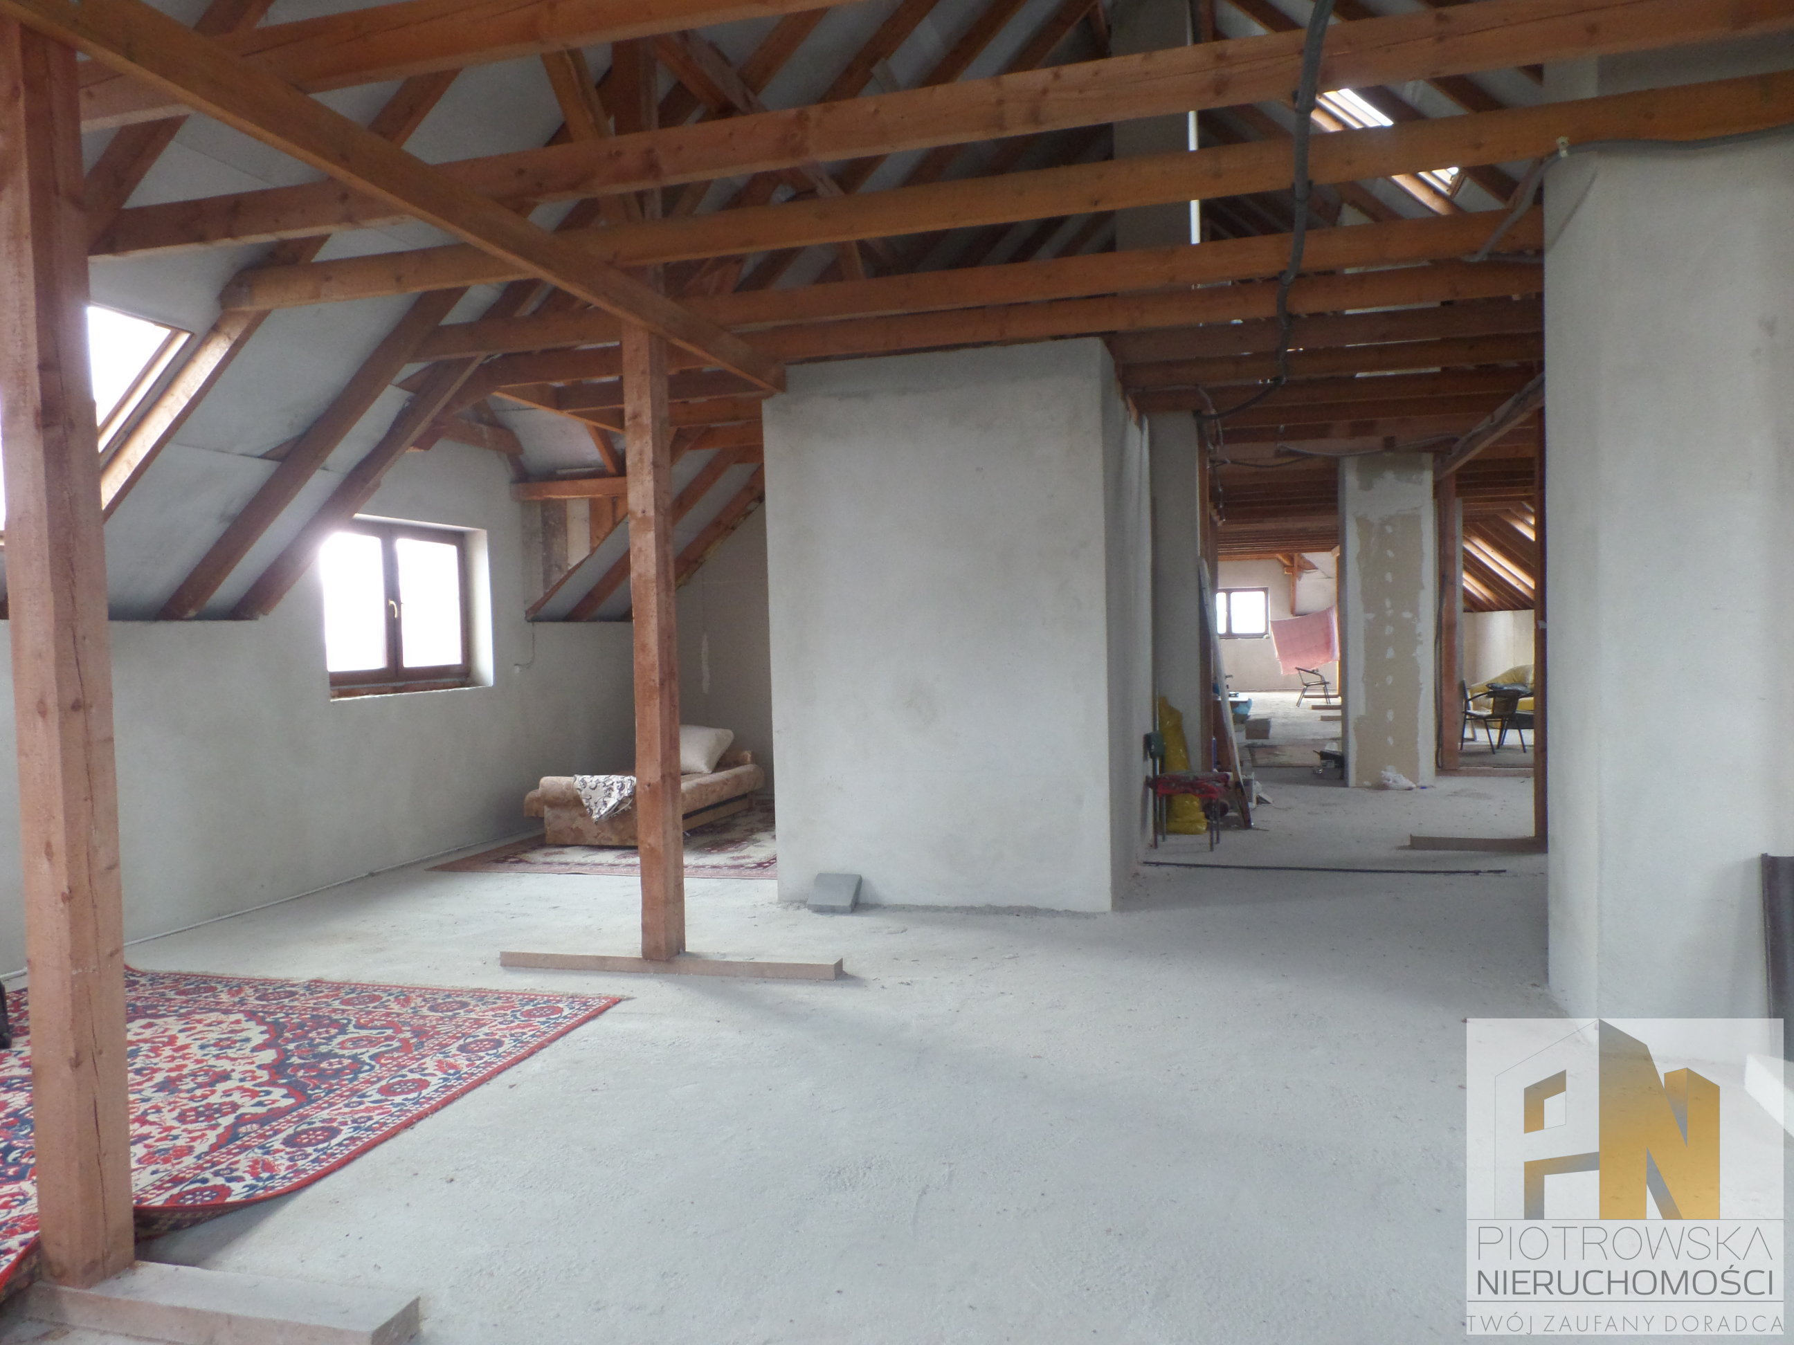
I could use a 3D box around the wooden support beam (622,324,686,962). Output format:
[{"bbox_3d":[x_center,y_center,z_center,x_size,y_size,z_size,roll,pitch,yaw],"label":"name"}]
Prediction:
[{"bbox_3d":[-1.039,-0.117,5.085,0.126,2.671,0.154,-1,2,16],"label":"wooden support beam"}]

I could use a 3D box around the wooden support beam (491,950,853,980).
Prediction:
[{"bbox_3d":[-0.983,1.248,5.152,1.532,0.067,0.133,-1,2,16],"label":"wooden support beam"}]

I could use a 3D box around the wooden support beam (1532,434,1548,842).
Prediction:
[{"bbox_3d":[4.016,-0.278,7.366,0.126,2.636,0.140,-1,2,16],"label":"wooden support beam"}]

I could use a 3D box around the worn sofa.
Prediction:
[{"bbox_3d":[-1.915,0.937,9.427,1.078,0.497,2.170,-1,2,16],"label":"worn sofa"}]

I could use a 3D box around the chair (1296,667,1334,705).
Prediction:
[{"bbox_3d":[7.632,0.301,21.722,0.644,0.686,0.560,-1,2,16],"label":"chair"}]

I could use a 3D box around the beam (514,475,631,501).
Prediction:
[{"bbox_3d":[-2.348,-1.359,8.824,1.064,0.140,0.140,-1,2,16],"label":"beam"}]

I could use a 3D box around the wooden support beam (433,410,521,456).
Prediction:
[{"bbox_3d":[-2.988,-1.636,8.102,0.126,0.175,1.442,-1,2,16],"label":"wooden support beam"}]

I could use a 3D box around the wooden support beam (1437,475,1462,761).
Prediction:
[{"bbox_3d":[5.086,-0.435,10.916,0.126,2.706,0.140,-1,2,16],"label":"wooden support beam"}]

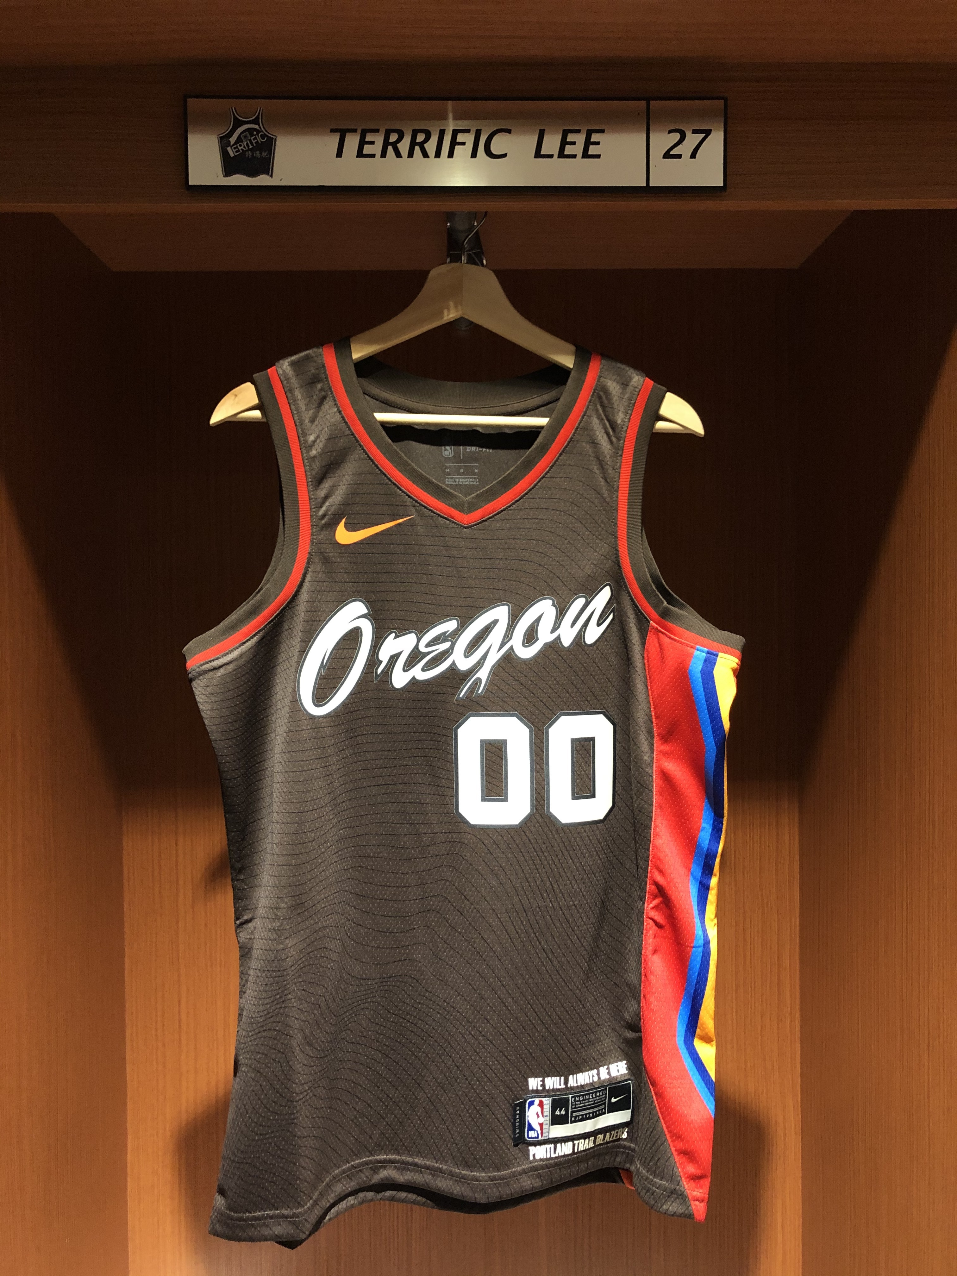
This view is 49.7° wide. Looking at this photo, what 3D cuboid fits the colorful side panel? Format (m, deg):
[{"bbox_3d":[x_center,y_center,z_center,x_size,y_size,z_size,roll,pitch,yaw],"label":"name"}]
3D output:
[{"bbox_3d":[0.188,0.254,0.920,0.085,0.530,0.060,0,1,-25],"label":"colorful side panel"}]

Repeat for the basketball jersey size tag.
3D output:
[{"bbox_3d":[0.082,0.412,0.895,0.110,0.046,0.010,0,1,-17],"label":"basketball jersey size tag"}]

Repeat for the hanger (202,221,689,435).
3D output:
[{"bbox_3d":[-0.017,-0.282,0.920,0.440,0.212,0.045,0,1,-5],"label":"hanger"}]

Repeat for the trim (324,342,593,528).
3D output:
[{"bbox_3d":[-0.014,-0.177,0.900,0.243,0.163,0.060,0,1,-5],"label":"trim"}]

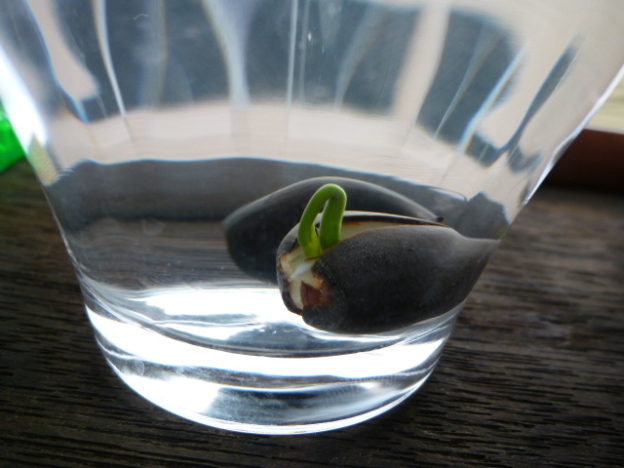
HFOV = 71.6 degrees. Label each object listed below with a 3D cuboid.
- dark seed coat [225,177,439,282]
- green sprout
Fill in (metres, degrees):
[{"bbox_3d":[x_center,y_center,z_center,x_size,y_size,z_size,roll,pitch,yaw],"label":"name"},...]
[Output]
[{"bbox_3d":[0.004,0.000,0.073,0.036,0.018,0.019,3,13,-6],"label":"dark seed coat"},{"bbox_3d":[0.001,-0.002,0.064,0.007,0.011,0.005,6,13,6],"label":"green sprout"}]

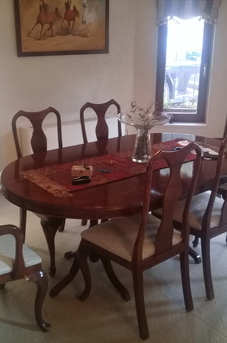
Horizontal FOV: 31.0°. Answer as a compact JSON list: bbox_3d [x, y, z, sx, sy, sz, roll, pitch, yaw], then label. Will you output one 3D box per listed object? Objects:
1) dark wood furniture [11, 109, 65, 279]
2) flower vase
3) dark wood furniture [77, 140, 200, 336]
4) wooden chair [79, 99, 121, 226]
[{"bbox_3d":[-0.391,0.105,2.912,0.510,1.037,0.550,-16,25,-40],"label":"dark wood furniture"},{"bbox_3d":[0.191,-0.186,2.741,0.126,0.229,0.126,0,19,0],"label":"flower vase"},{"bbox_3d":[0.153,0.311,2.321,0.510,1.037,0.550,-14,24,-37],"label":"dark wood furniture"},{"bbox_3d":[0.054,-0.005,3.248,0.510,1.037,0.550,-15,24,-39],"label":"wooden chair"}]

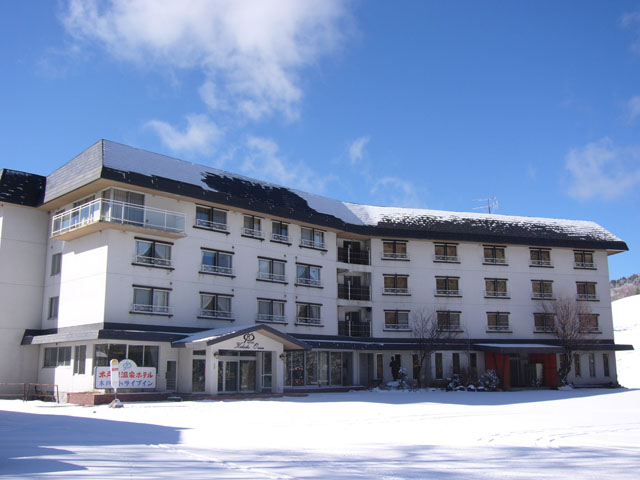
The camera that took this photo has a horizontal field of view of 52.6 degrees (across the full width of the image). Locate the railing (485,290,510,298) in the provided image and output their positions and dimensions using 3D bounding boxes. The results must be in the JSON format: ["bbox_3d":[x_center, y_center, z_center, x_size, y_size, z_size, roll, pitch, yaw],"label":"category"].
[{"bbox_3d":[15.960,5.000,58.382,2.494,0.588,0.270,3,-12,-15],"label":"railing"}]

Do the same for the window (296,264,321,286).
[{"bbox_3d":[-0.887,2.737,49.895,2.600,1.650,0.220,11,-16,-44],"label":"window"}]

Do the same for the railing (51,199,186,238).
[{"bbox_3d":[-12.881,-0.868,41.449,5.800,1.400,6.450,11,-16,-44],"label":"railing"}]

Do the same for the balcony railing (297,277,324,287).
[{"bbox_3d":[-0.888,3.349,50.964,2.920,0.665,0.270,11,-16,-44],"label":"balcony railing"}]

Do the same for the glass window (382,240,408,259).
[{"bbox_3d":[5.976,0.812,51.381,2.050,1.383,0.200,3,-12,-15],"label":"glass window"}]

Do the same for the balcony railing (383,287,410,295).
[{"bbox_3d":[6.066,4.016,50.617,2.309,0.505,0.200,3,-12,-15],"label":"balcony railing"}]

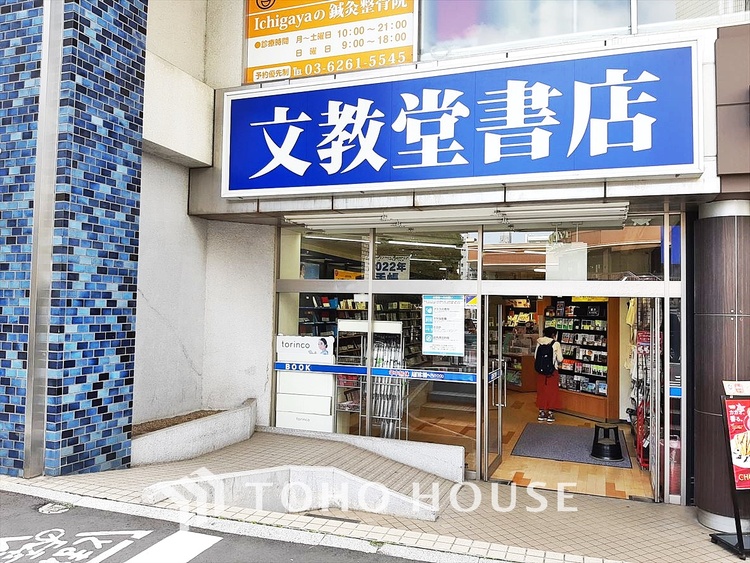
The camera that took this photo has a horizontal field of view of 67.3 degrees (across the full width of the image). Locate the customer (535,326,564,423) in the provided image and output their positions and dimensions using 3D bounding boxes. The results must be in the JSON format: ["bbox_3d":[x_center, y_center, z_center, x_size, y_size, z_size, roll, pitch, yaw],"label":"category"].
[{"bbox_3d":[3.070,1.628,9.951,0.460,1.630,0.410,-1,-3,40],"label":"customer"}]

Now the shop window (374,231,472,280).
[{"bbox_3d":[0.611,-0.341,6.774,1.240,0.660,0.080,0,-2,19],"label":"shop window"}]

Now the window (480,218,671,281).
[{"bbox_3d":[2.158,-0.358,6.229,1.940,0.690,0.080,0,-2,19],"label":"window"}]

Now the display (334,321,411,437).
[{"bbox_3d":[-0.021,1.374,7.322,0.880,1.730,0.360,0,-2,19],"label":"display"}]

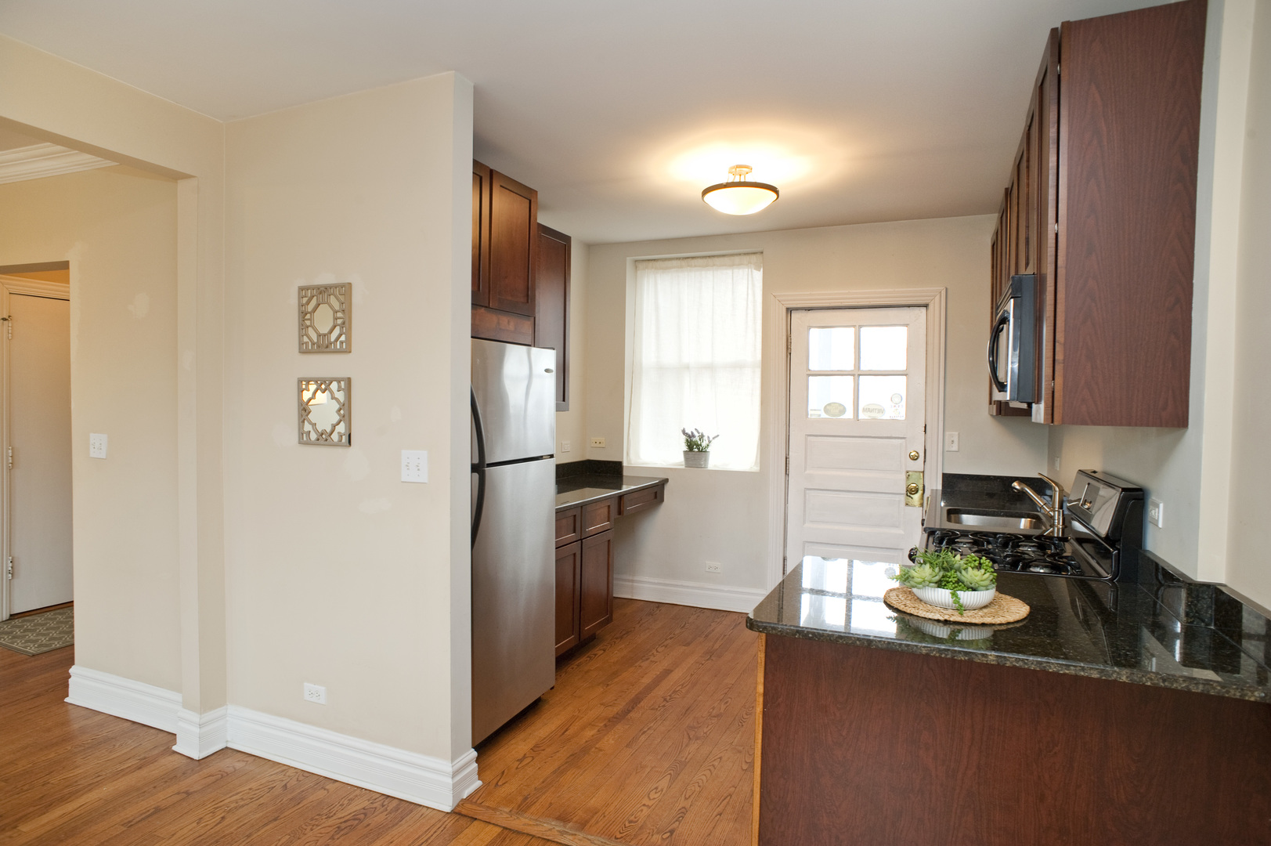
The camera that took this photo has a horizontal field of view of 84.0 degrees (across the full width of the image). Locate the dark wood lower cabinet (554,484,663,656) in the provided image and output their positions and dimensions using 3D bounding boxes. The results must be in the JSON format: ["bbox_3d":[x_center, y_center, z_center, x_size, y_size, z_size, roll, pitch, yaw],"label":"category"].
[{"bbox_3d":[-0.421,0.868,4.389,0.630,0.845,1.710,1,2,23],"label":"dark wood lower cabinet"}]

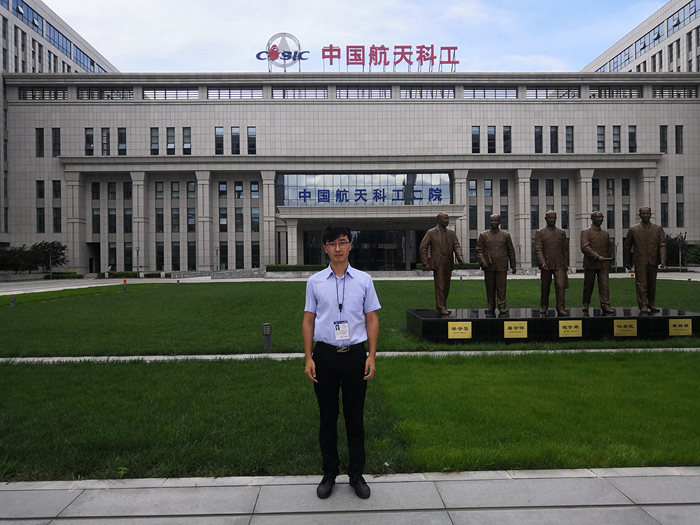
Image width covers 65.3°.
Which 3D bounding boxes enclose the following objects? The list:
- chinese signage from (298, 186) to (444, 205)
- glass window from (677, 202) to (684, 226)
[{"bbox_3d":[2.155,-7.117,57.395,15.032,1.440,0.250,-1,0,-1],"label":"chinese signage"},{"bbox_3d":[41.288,-5.867,68.157,0.910,3.000,0.150,-1,0,-2],"label":"glass window"}]

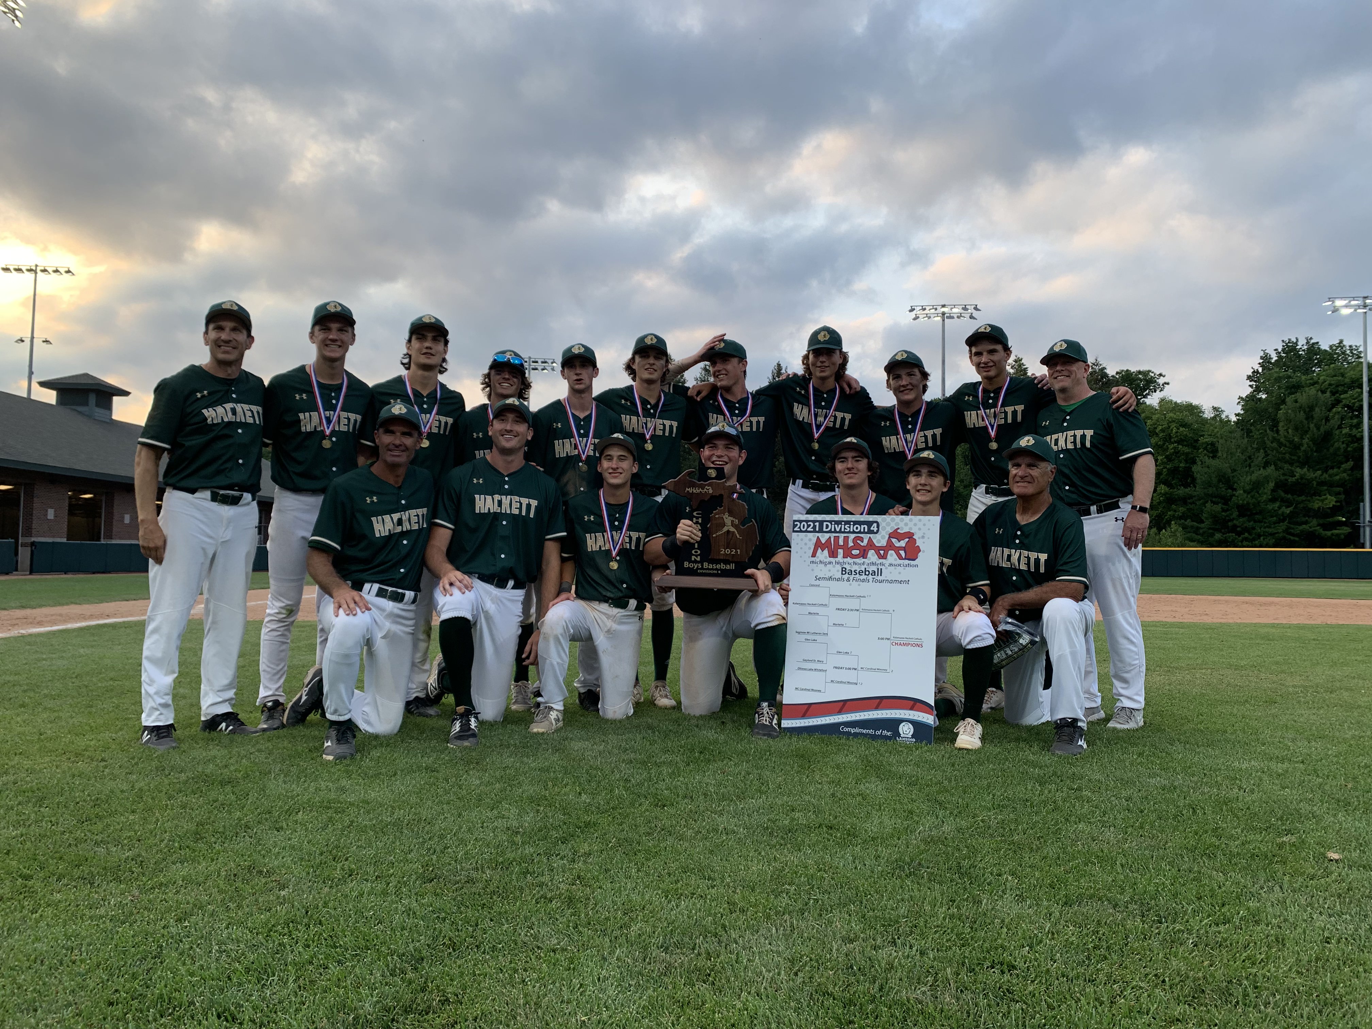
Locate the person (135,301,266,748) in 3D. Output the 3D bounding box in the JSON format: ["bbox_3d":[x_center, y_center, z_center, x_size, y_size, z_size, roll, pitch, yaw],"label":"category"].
[{"bbox_3d":[-1.965,0.006,4.200,0.520,1.780,0.400,3,-4,-38],"label":"person"}]

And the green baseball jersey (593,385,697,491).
[{"bbox_3d":[-0.198,-0.383,5.080,0.540,0.540,0.290,1,-3,-2],"label":"green baseball jersey"}]

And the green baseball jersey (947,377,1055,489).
[{"bbox_3d":[1.556,-0.400,5.030,0.570,0.550,0.290,0,-3,18],"label":"green baseball jersey"}]

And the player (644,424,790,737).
[{"bbox_3d":[0.137,0.276,4.842,0.660,1.350,1.060,1,-3,0],"label":"player"}]

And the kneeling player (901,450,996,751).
[{"bbox_3d":[1.080,0.324,4.460,0.520,1.220,0.830,-1,-3,25],"label":"kneeling player"}]

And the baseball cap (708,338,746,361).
[{"bbox_3d":[0.189,-0.785,4.900,0.175,0.130,0.255,-2,-4,36],"label":"baseball cap"}]

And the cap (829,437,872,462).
[{"bbox_3d":[0.717,-0.283,4.490,0.180,0.130,0.250,0,-3,16],"label":"cap"}]

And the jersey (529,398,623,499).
[{"bbox_3d":[-0.524,-0.313,5.060,0.500,0.540,0.280,1,-3,-6],"label":"jersey"}]

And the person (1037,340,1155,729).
[{"bbox_3d":[1.929,0.084,4.863,0.580,1.770,0.400,-1,-3,30],"label":"person"}]

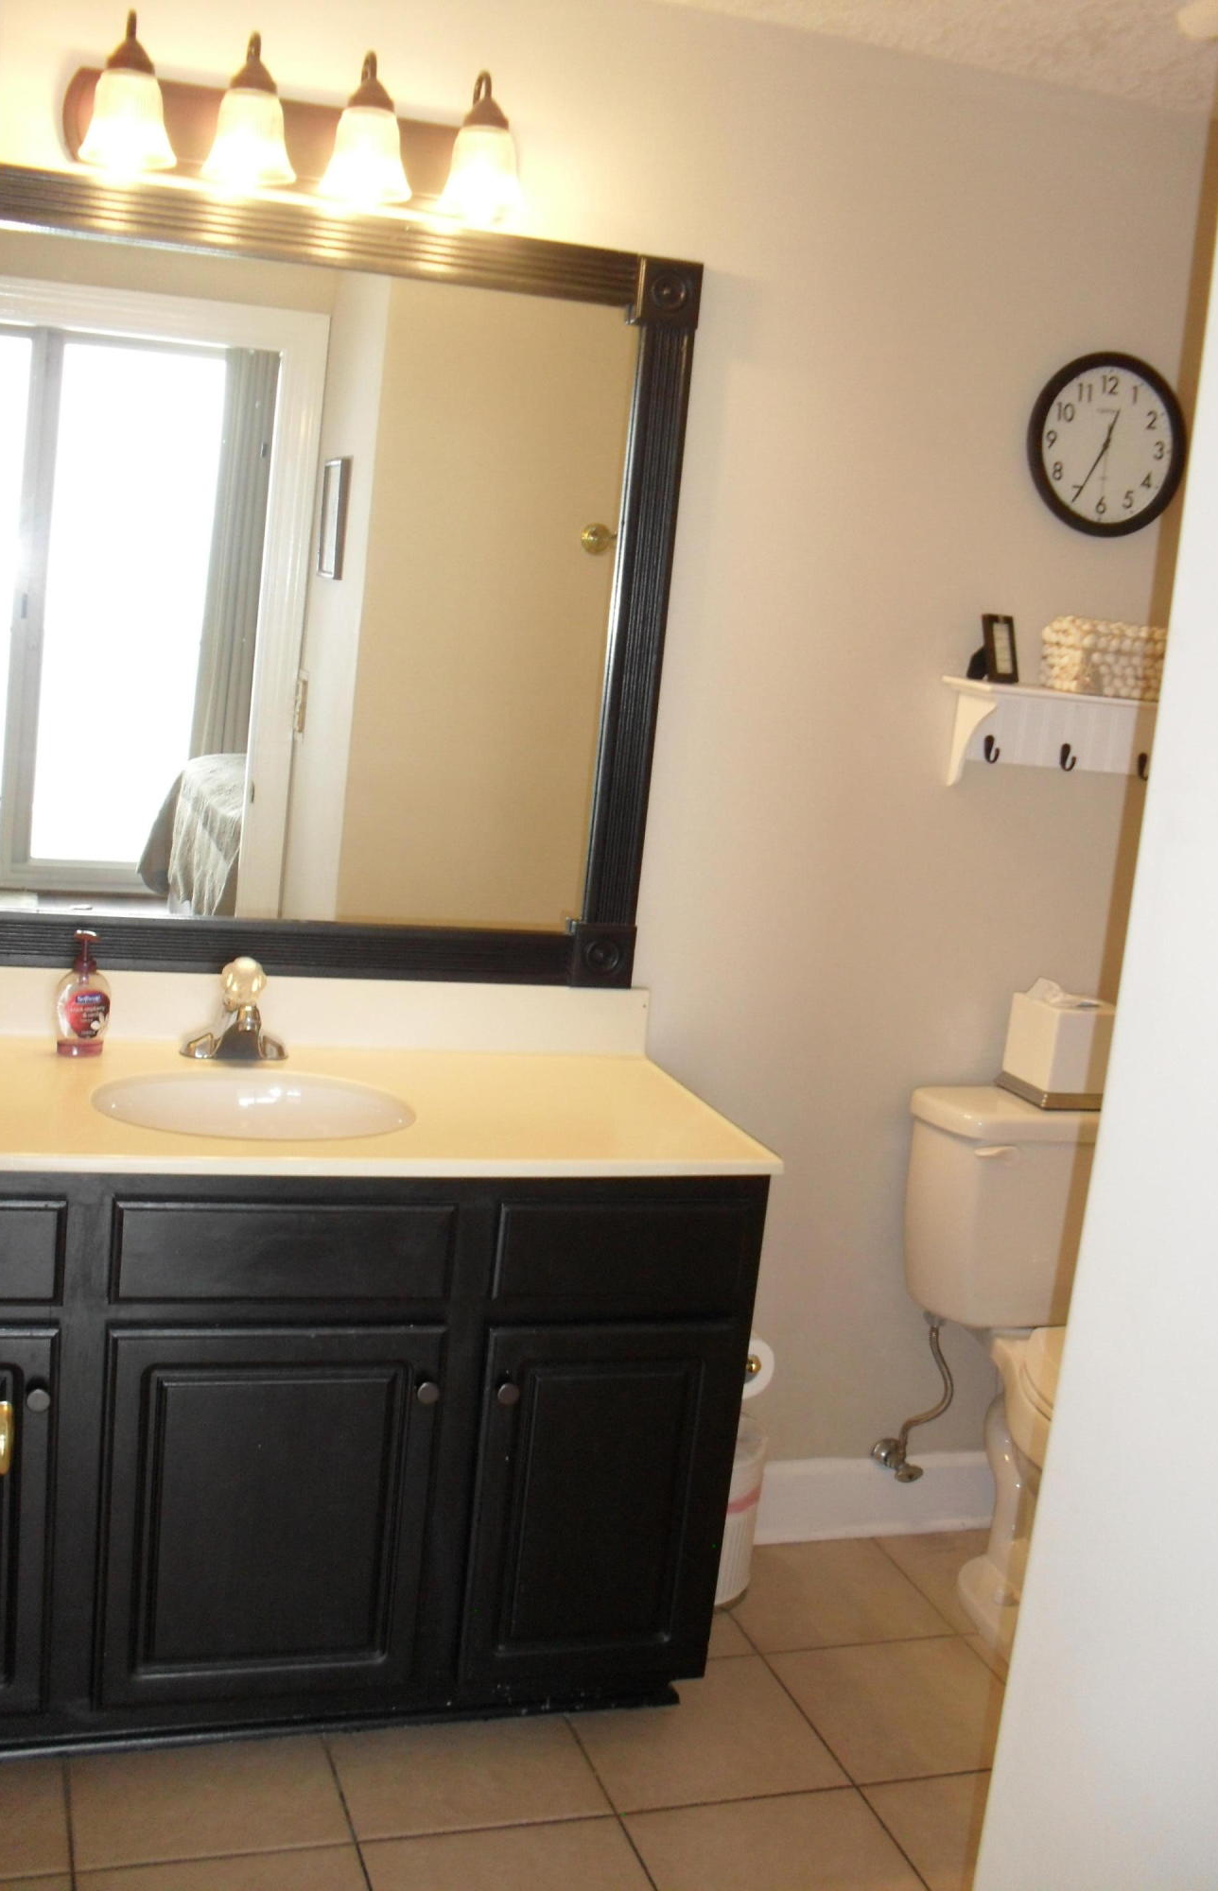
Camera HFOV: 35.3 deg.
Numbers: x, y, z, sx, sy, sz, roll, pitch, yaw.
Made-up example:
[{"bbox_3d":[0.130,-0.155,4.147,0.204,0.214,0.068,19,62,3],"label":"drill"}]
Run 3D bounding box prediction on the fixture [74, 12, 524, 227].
[{"bbox_3d":[-0.379,-1.045,2.420,0.597,0.190,0.180,2,10,-18],"label":"fixture"}]

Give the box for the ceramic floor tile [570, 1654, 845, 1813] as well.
[{"bbox_3d":[0.119,1.072,2.608,0.330,0.010,0.330,2,11,-18],"label":"ceramic floor tile"}]

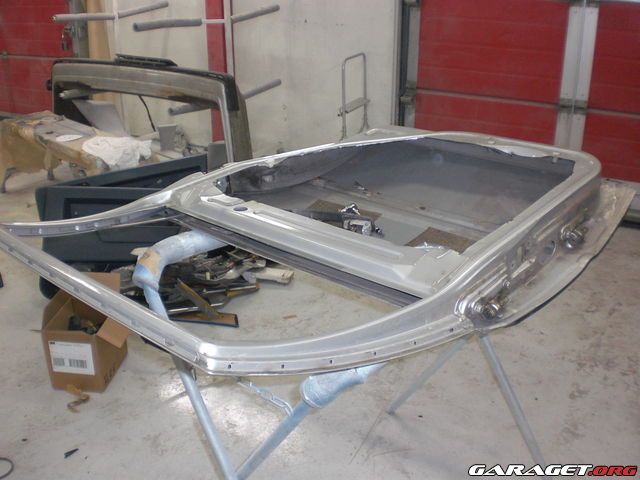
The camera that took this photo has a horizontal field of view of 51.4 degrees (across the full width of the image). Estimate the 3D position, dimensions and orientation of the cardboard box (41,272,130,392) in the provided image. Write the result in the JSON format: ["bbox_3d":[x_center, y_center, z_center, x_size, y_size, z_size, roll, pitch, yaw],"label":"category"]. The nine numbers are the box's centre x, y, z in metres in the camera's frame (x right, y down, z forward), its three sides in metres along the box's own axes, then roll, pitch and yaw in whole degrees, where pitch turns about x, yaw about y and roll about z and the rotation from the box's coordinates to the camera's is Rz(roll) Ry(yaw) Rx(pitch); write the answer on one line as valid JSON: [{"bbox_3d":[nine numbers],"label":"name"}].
[{"bbox_3d":[-0.866,0.358,2.534,0.241,0.329,0.267,1,23,4],"label":"cardboard box"}]

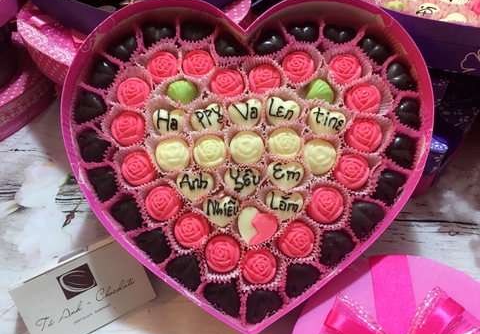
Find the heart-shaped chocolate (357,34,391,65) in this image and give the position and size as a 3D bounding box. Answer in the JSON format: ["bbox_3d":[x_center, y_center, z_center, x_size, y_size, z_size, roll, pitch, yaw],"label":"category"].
[{"bbox_3d":[0.121,-0.105,0.363,0.027,0.016,0.029,-33,79,-6],"label":"heart-shaped chocolate"}]

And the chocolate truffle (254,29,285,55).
[{"bbox_3d":[0.027,-0.112,0.366,0.028,0.016,0.028,0,78,1],"label":"chocolate truffle"}]

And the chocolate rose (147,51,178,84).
[{"bbox_3d":[-0.068,-0.087,0.352,0.028,0.016,0.028,0,77,3],"label":"chocolate rose"}]

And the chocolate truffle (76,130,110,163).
[{"bbox_3d":[-0.123,-0.017,0.338,0.025,0.015,0.028,9,77,5],"label":"chocolate truffle"}]

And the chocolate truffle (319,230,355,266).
[{"bbox_3d":[0.080,0.066,0.327,0.028,0.016,0.028,0,78,1],"label":"chocolate truffle"}]

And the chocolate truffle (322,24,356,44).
[{"bbox_3d":[0.084,-0.110,0.342,0.028,0.015,0.026,6,78,4],"label":"chocolate truffle"}]

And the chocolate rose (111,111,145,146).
[{"bbox_3d":[-0.093,-0.032,0.334,0.028,0.015,0.028,0,78,3],"label":"chocolate rose"}]

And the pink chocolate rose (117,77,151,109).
[{"bbox_3d":[-0.092,-0.064,0.347,0.028,0.016,0.028,0,77,3],"label":"pink chocolate rose"}]

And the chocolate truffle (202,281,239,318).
[{"bbox_3d":[-0.013,0.098,0.301,0.028,0.015,0.026,37,82,10],"label":"chocolate truffle"}]

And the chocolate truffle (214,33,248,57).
[{"bbox_3d":[-0.007,-0.107,0.354,0.028,0.015,0.025,17,78,7],"label":"chocolate truffle"}]

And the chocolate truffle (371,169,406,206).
[{"bbox_3d":[0.125,0.017,0.337,0.028,0.016,0.028,0,78,1],"label":"chocolate truffle"}]

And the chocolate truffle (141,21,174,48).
[{"bbox_3d":[-0.072,-0.114,0.351,0.028,0.015,0.026,0,78,3],"label":"chocolate truffle"}]

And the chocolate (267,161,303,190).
[{"bbox_3d":[0.037,0.007,0.325,0.030,0.015,0.025,0,77,3],"label":"chocolate"}]

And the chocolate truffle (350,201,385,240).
[{"bbox_3d":[0.097,0.041,0.308,0.026,0.015,0.028,44,83,11],"label":"chocolate truffle"}]

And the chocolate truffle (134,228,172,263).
[{"bbox_3d":[-0.068,0.060,0.312,0.028,0.015,0.026,41,83,10],"label":"chocolate truffle"}]

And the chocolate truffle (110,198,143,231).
[{"bbox_3d":[-0.094,0.039,0.335,0.028,0.016,0.028,0,78,1],"label":"chocolate truffle"}]

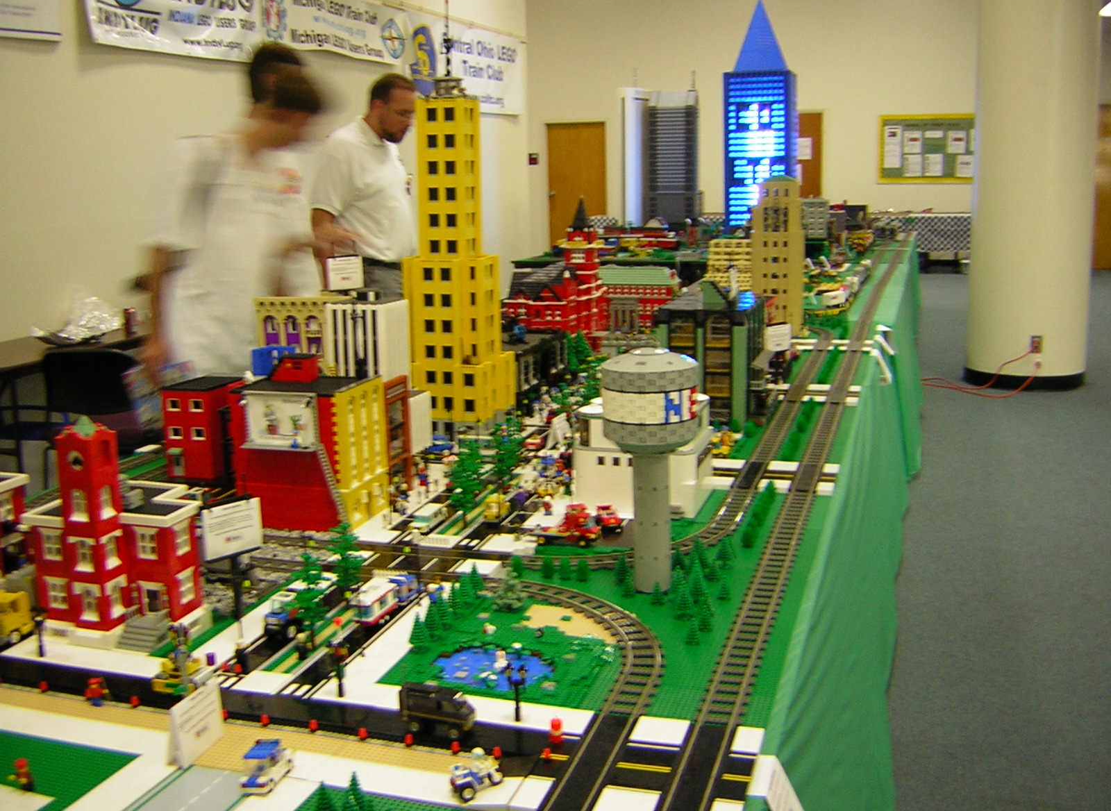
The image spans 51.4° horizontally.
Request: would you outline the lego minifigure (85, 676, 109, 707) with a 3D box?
[{"bbox_3d":[-0.638,0.396,1.608,0.026,0.043,0.026,9,15,42],"label":"lego minifigure"}]

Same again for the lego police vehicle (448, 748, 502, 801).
[{"bbox_3d":[-0.097,0.432,1.382,0.058,0.052,0.038,-13,16,-43],"label":"lego police vehicle"}]

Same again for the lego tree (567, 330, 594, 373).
[{"bbox_3d":[0.089,-0.201,4.296,0.100,0.155,0.100,-2,11,0],"label":"lego tree"}]

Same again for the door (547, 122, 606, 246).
[{"bbox_3d":[0.345,-3.139,17.351,0.910,2.100,0.060,2,12,17],"label":"door"}]

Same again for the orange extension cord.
[{"bbox_3d":[2.703,-0.238,7.420,0.720,0.270,0.520,2,12,17],"label":"orange extension cord"}]

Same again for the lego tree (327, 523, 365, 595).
[{"bbox_3d":[-0.347,0.267,1.903,0.060,0.154,0.060,2,12,17],"label":"lego tree"}]

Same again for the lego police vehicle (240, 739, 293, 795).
[{"bbox_3d":[-0.344,0.430,1.381,0.033,0.045,0.067,2,12,17],"label":"lego police vehicle"}]

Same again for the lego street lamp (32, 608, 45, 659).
[{"bbox_3d":[-0.789,0.346,1.761,0.021,0.078,0.015,2,12,17],"label":"lego street lamp"}]

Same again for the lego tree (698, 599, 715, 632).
[{"bbox_3d":[0.238,0.331,1.833,0.025,0.048,0.025,2,12,17],"label":"lego tree"}]

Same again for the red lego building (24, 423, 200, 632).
[{"bbox_3d":[-0.690,0.171,1.874,0.242,0.346,0.236,2,12,17],"label":"red lego building"}]

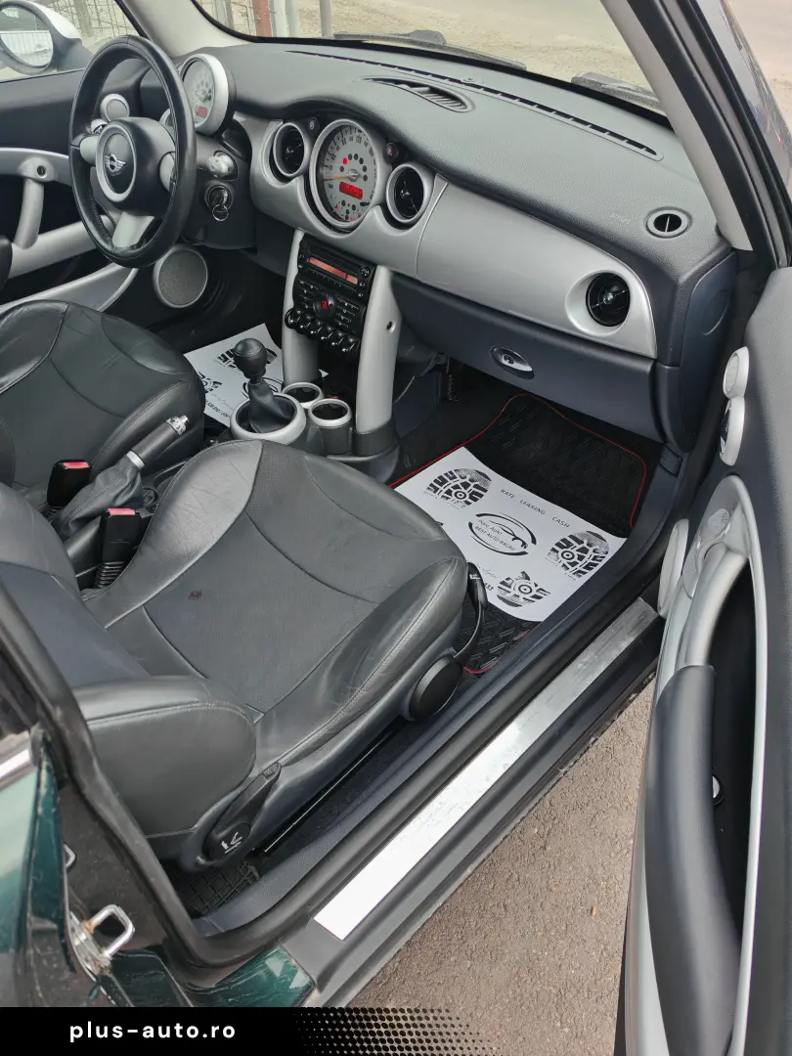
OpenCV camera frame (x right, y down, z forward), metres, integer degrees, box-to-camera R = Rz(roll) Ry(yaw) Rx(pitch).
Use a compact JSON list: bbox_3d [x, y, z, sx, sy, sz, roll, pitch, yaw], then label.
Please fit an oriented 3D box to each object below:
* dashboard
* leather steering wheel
[{"bbox_3d":[0.014,-0.588,1.423,1.330,0.410,0.410,32,50,33],"label":"dashboard"},{"bbox_3d":[-0.450,-0.655,1.411,0.372,0.372,0.100,32,30,33],"label":"leather steering wheel"}]

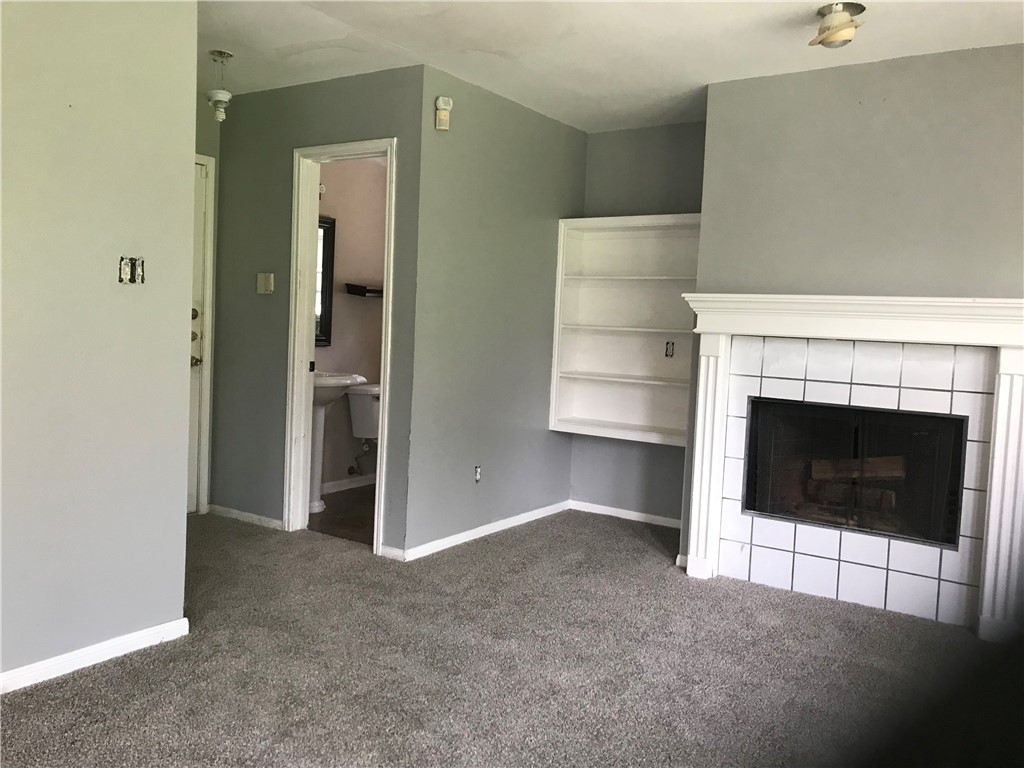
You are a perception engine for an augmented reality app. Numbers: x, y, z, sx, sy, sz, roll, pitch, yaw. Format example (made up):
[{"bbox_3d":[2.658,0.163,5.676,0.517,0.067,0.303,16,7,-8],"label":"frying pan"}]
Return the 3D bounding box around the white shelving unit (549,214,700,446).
[{"bbox_3d":[0.803,-0.329,5.015,1.080,1.312,0.310,5,5,33],"label":"white shelving unit"}]

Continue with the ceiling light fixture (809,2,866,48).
[{"bbox_3d":[1.230,-1.342,3.129,0.200,0.145,0.200,5,5,33],"label":"ceiling light fixture"}]

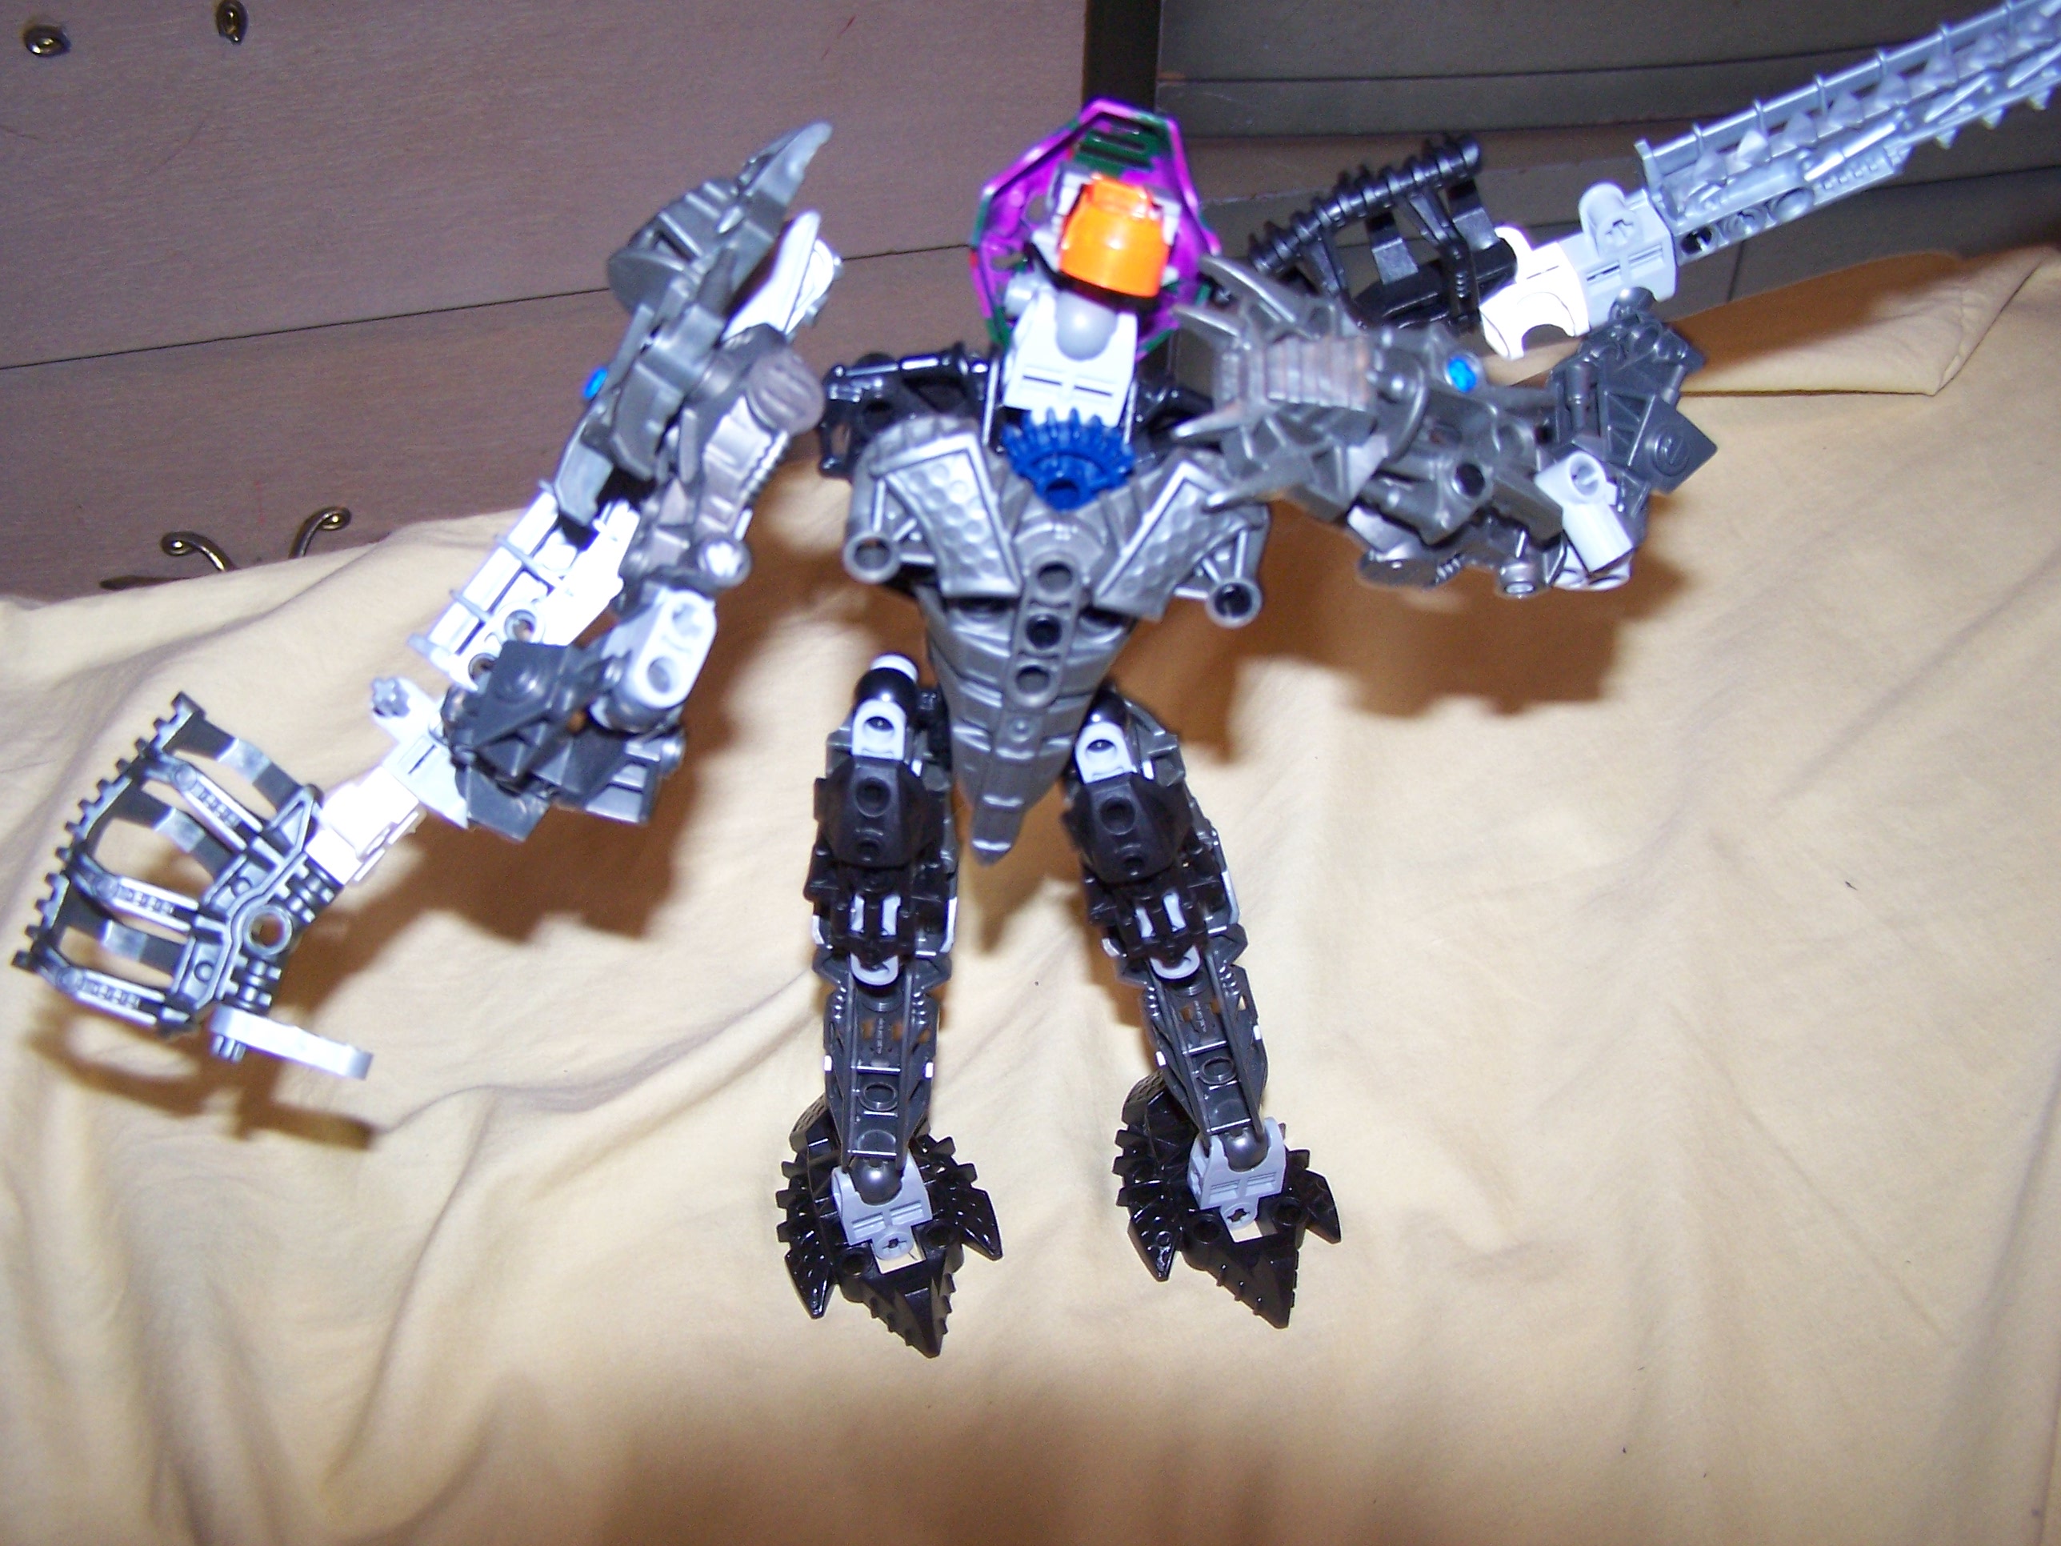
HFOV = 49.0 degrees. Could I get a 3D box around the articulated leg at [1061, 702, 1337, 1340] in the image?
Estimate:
[{"bbox_3d":[0.030,0.041,0.413,0.045,0.129,0.055,-10,39,2],"label":"articulated leg"}]

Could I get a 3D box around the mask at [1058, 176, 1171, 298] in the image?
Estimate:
[{"bbox_3d":[0.011,-0.073,0.309,0.015,0.016,0.011,13,29,-7],"label":"mask"}]

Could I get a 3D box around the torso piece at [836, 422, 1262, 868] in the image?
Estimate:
[{"bbox_3d":[0.003,-0.021,0.342,0.061,0.070,0.031,7,30,-4],"label":"torso piece"}]

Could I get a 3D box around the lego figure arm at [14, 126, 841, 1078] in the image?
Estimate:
[{"bbox_3d":[-0.076,-0.017,0.326,0.062,0.163,0.047,48,9,0],"label":"lego figure arm"}]

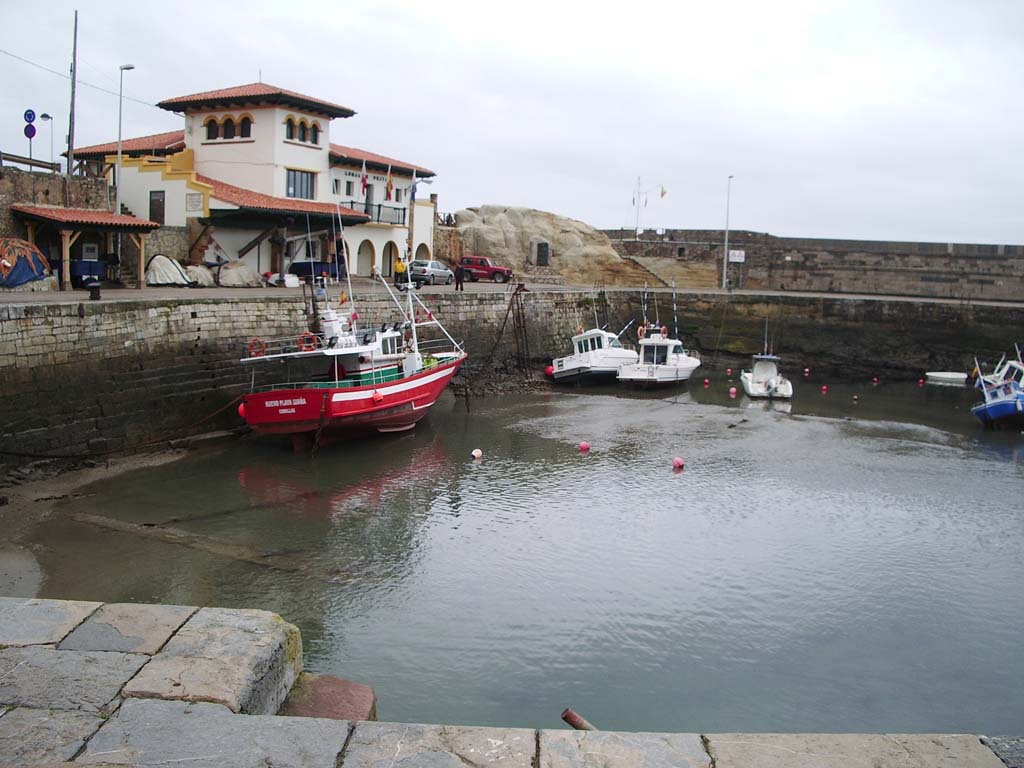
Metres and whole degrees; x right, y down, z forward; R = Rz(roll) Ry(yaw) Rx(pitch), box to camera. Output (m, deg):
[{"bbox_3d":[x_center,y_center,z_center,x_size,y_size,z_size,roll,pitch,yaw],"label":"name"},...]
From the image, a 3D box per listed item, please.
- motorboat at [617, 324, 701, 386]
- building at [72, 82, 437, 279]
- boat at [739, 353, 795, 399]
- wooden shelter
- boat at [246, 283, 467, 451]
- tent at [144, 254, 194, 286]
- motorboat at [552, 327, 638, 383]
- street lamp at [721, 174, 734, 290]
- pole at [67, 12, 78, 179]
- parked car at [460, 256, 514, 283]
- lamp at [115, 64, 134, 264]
[{"bbox_3d":[8.909,-1.773,59.324,2.600,3.250,6.600,6,8,41],"label":"motorboat"},{"bbox_3d":[-14.826,-11.433,59.157,16.500,10.700,20.500,4,7,25],"label":"building"},{"bbox_3d":[13.957,-0.546,57.231,2.200,2.100,5.300,2,6,7],"label":"boat"},{"bbox_3d":[-17.582,-5.622,42.682,2.900,3.350,5.000,4,7,25],"label":"wooden shelter"},{"bbox_3d":[-5.385,-1.214,43.726,4.200,6.200,12.500,-1,4,30],"label":"boat"},{"bbox_3d":[-15.070,-4.994,45.559,2.000,1.400,1.800,-2,7,-30],"label":"tent"},{"bbox_3d":[5.516,-1.758,60.439,2.600,2.900,6.600,-7,-1,41],"label":"motorboat"},{"bbox_3d":[17.224,-12.205,83.141,0.500,9.100,0.250,4,7,25],"label":"street lamp"},{"bbox_3d":[-19.906,-13.076,46.927,0.250,7.700,0.250,4,7,25],"label":"pole"},{"bbox_3d":[-1.670,-7.772,70.578,3.900,1.850,1.700,4,7,25],"label":"parked car"},{"bbox_3d":[-17.228,-9.443,45.797,0.750,9.400,0.300,4,7,25],"label":"lamp"}]

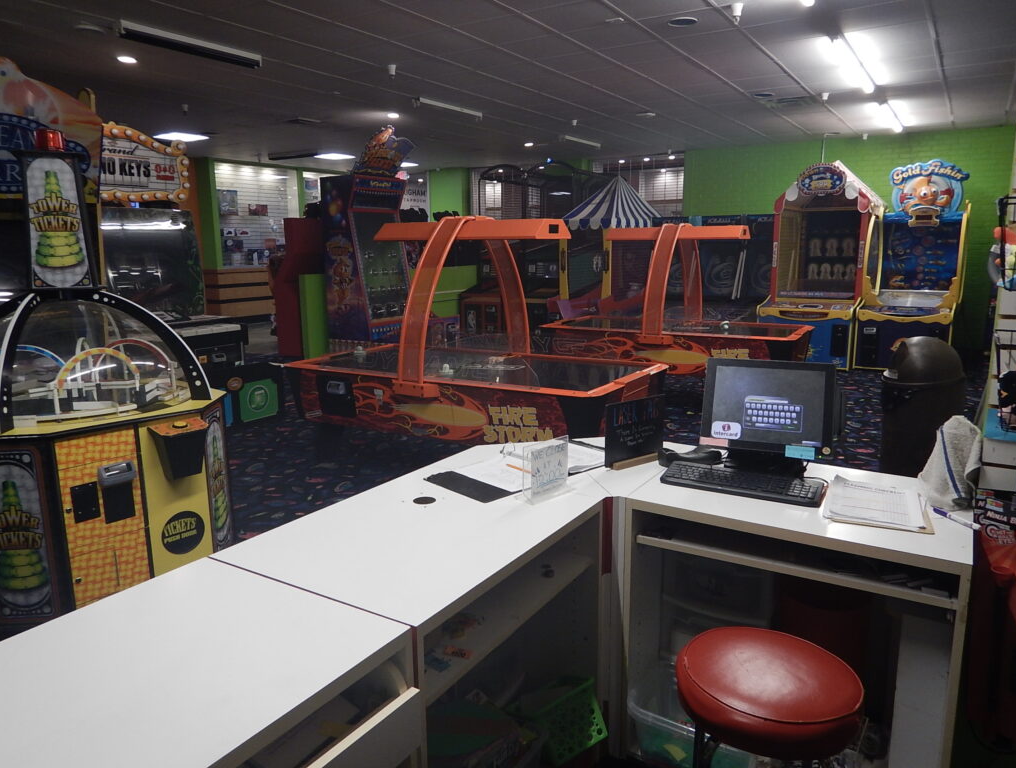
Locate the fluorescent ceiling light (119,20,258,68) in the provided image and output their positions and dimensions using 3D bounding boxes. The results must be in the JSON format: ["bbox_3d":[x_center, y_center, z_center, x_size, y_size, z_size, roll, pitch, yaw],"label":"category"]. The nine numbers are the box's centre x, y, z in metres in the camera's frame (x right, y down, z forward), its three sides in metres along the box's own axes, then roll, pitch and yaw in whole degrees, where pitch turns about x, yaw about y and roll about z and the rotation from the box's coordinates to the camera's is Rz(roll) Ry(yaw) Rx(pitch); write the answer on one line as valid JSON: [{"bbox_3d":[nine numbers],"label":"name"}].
[{"bbox_3d":[-2.465,-2.627,5.545,0.120,0.110,1.210,7,13,32],"label":"fluorescent ceiling light"}]

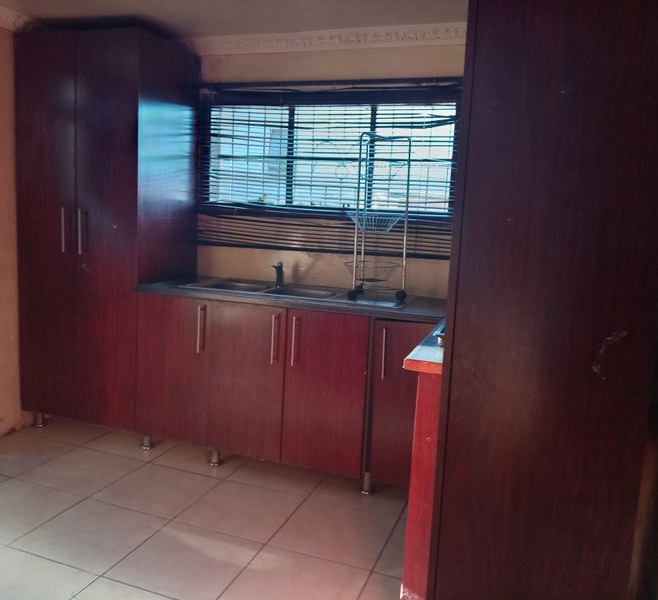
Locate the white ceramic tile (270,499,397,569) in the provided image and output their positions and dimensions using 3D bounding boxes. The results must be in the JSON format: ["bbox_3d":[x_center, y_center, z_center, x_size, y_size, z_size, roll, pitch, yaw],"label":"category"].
[{"bbox_3d":[0.017,0.969,2.416,0.430,0.010,0.430,6,8,19],"label":"white ceramic tile"}]

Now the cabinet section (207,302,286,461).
[{"bbox_3d":[-0.325,0.366,3.057,0.410,0.747,0.520,6,8,19],"label":"cabinet section"}]

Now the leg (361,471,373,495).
[{"bbox_3d":[0.177,0.875,2.739,0.050,0.107,0.050,6,8,19],"label":"leg"}]

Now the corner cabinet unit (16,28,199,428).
[{"bbox_3d":[-1.264,-0.372,3.321,0.787,2.064,0.542,6,8,19],"label":"corner cabinet unit"}]

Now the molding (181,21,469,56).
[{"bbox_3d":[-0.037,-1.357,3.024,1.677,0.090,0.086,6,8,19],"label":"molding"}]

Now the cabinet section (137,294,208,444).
[{"bbox_3d":[-0.720,0.323,3.191,0.419,0.747,0.520,6,8,19],"label":"cabinet section"}]

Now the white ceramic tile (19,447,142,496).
[{"bbox_3d":[-1.201,0.841,2.835,0.430,0.010,0.430,6,8,19],"label":"white ceramic tile"}]

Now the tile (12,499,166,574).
[{"bbox_3d":[-0.934,0.930,2.293,0.430,0.010,0.430,6,8,19],"label":"tile"}]

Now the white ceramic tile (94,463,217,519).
[{"bbox_3d":[-0.792,0.884,2.693,0.430,0.010,0.430,6,8,19],"label":"white ceramic tile"}]

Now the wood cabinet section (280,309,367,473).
[{"bbox_3d":[0.062,0.408,2.927,0.406,0.747,0.520,6,8,19],"label":"wood cabinet section"}]

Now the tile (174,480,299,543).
[{"bbox_3d":[-0.387,0.927,2.553,0.430,0.010,0.430,6,8,19],"label":"tile"}]

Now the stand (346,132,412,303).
[{"bbox_3d":[0.250,-0.398,2.880,0.301,0.795,0.297,6,8,19],"label":"stand"}]

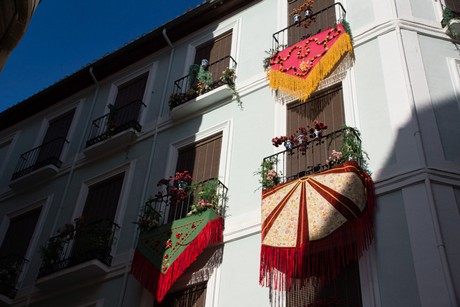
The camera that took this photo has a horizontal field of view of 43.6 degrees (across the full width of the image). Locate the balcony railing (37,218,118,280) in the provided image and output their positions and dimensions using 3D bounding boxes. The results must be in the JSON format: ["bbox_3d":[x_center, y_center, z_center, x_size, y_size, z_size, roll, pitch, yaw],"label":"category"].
[{"bbox_3d":[-3.284,2.141,12.450,1.874,0.973,0.369,-21,-47,27],"label":"balcony railing"}]

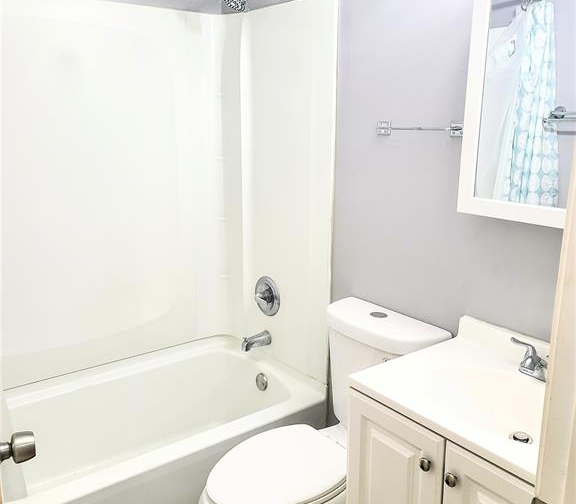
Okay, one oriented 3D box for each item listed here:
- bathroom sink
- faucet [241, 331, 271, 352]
[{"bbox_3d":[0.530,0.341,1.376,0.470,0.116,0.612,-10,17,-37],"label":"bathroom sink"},{"bbox_3d":[-0.148,0.398,2.561,0.139,0.071,0.059,-10,17,-37],"label":"faucet"}]

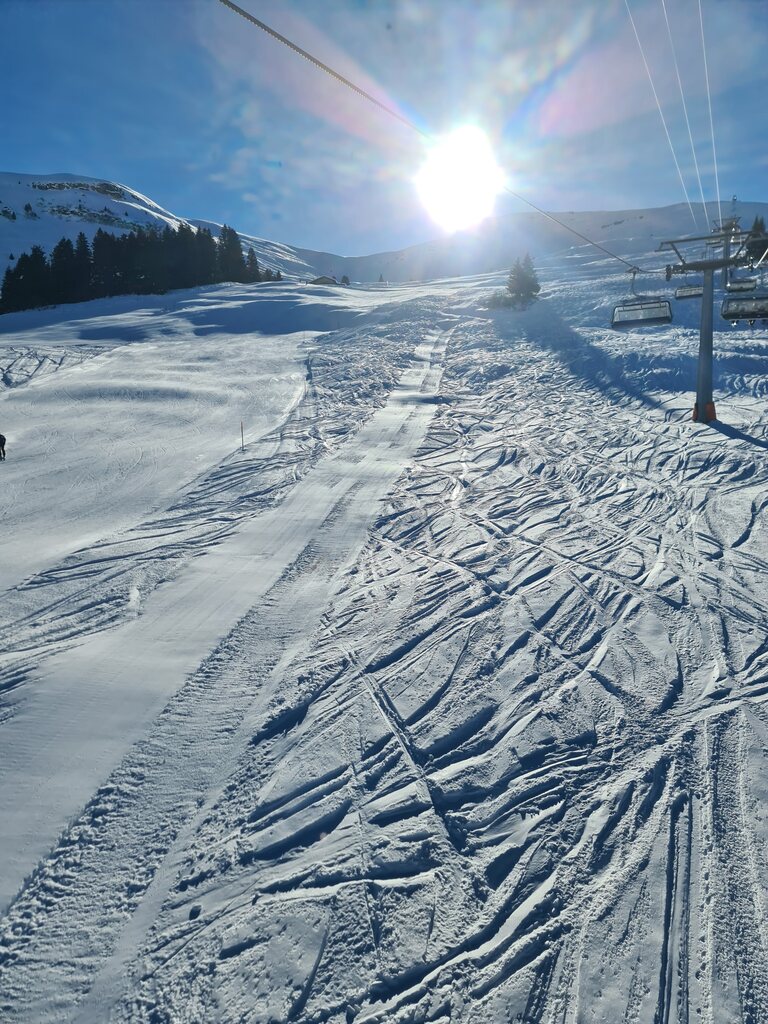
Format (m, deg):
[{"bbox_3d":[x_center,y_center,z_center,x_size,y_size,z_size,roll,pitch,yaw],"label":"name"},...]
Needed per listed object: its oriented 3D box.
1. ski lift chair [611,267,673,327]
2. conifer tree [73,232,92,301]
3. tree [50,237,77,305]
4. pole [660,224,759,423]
[{"bbox_3d":[14.130,-11.775,40.500,3.150,3.200,1.500,2,3,25],"label":"ski lift chair"},{"bbox_3d":[-77.465,-63.076,190.000,5.200,17.500,5.200,-1,3,-22],"label":"conifer tree"},{"bbox_3d":[-82.346,-62.049,190.000,6.700,17.500,6.700,-1,3,-23],"label":"tree"},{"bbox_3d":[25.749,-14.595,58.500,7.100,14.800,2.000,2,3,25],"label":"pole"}]

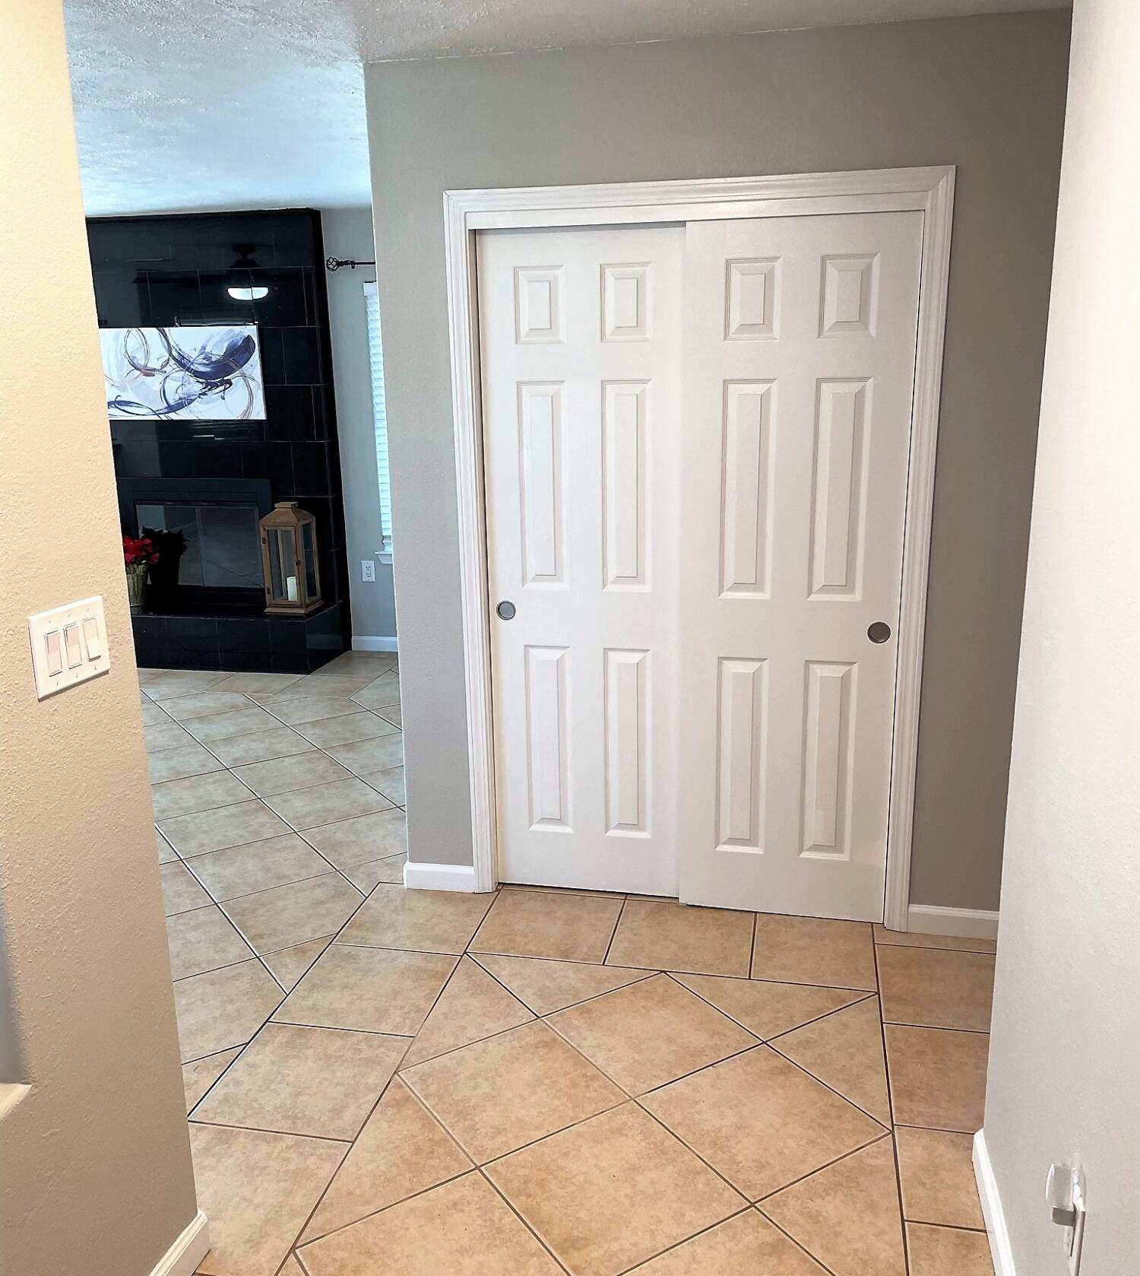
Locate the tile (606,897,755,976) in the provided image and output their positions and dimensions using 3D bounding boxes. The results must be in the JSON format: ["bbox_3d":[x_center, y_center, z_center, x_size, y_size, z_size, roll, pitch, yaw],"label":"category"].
[{"bbox_3d":[0.338,0.891,3.391,0.404,0.011,0.404,2,14,12],"label":"tile"}]

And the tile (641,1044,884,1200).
[{"bbox_3d":[0.427,1.079,2.570,0.400,0.012,0.400,-10,16,-32],"label":"tile"}]

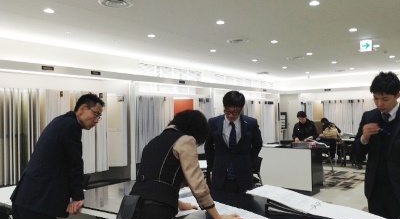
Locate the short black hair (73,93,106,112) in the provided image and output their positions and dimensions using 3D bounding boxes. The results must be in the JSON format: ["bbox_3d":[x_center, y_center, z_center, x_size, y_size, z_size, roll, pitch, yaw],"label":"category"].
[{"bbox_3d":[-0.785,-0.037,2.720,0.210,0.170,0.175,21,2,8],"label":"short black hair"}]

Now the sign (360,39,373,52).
[{"bbox_3d":[2.998,-1.142,6.850,0.210,0.220,0.060,-2,-1,36],"label":"sign"}]

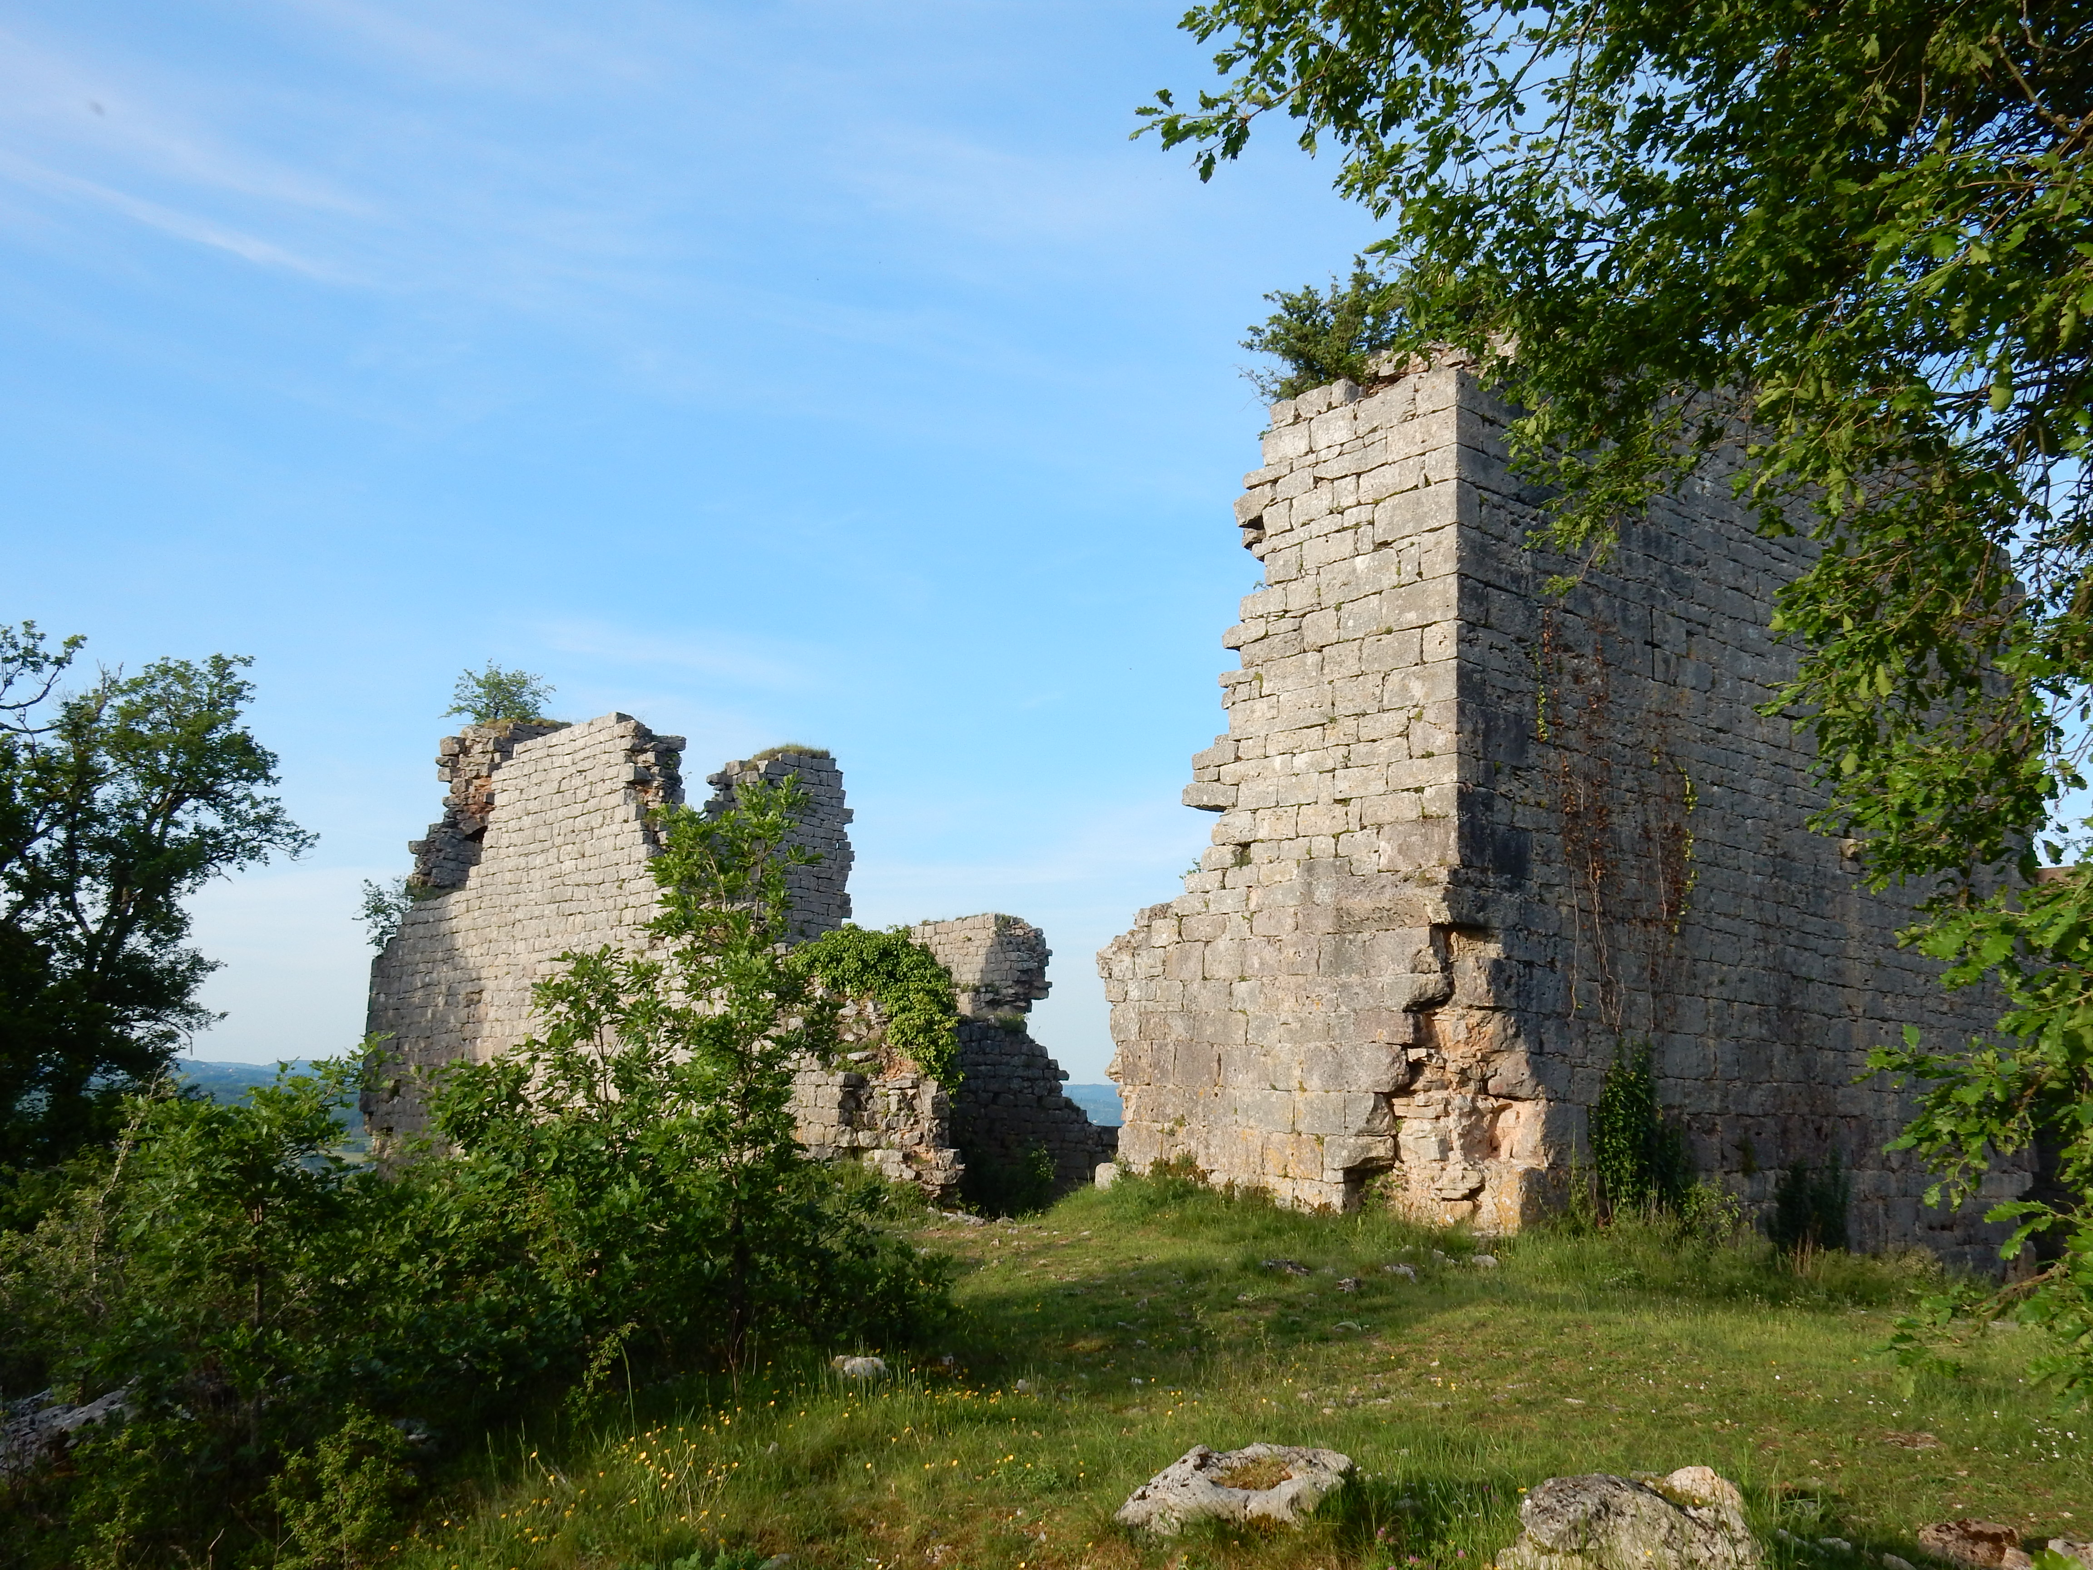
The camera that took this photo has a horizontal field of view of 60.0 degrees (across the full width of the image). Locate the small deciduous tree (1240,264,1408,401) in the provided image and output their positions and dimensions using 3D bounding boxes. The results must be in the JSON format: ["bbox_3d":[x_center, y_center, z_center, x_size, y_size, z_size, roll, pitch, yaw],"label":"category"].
[{"bbox_3d":[3.261,-5.289,21.218,1.911,1.377,1.600,2,-10,0],"label":"small deciduous tree"}]

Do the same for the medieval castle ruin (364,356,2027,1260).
[{"bbox_3d":[0.253,2.294,31.884,13.300,10.000,26.500,11,-13,-40],"label":"medieval castle ruin"}]

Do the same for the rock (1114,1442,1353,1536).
[{"bbox_3d":[0.642,2.530,6.595,0.810,0.230,0.580,2,-10,0],"label":"rock"}]

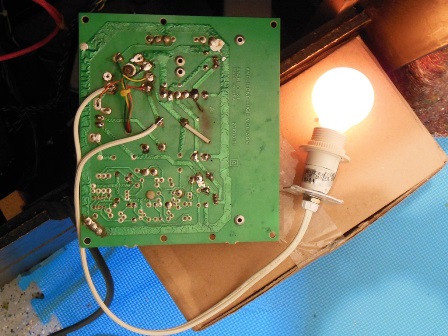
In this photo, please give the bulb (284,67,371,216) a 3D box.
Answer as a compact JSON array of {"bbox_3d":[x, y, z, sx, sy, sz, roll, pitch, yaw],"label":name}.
[{"bbox_3d":[0.093,-0.025,0.485,0.054,0.054,0.132,17,85,5],"label":"bulb"}]

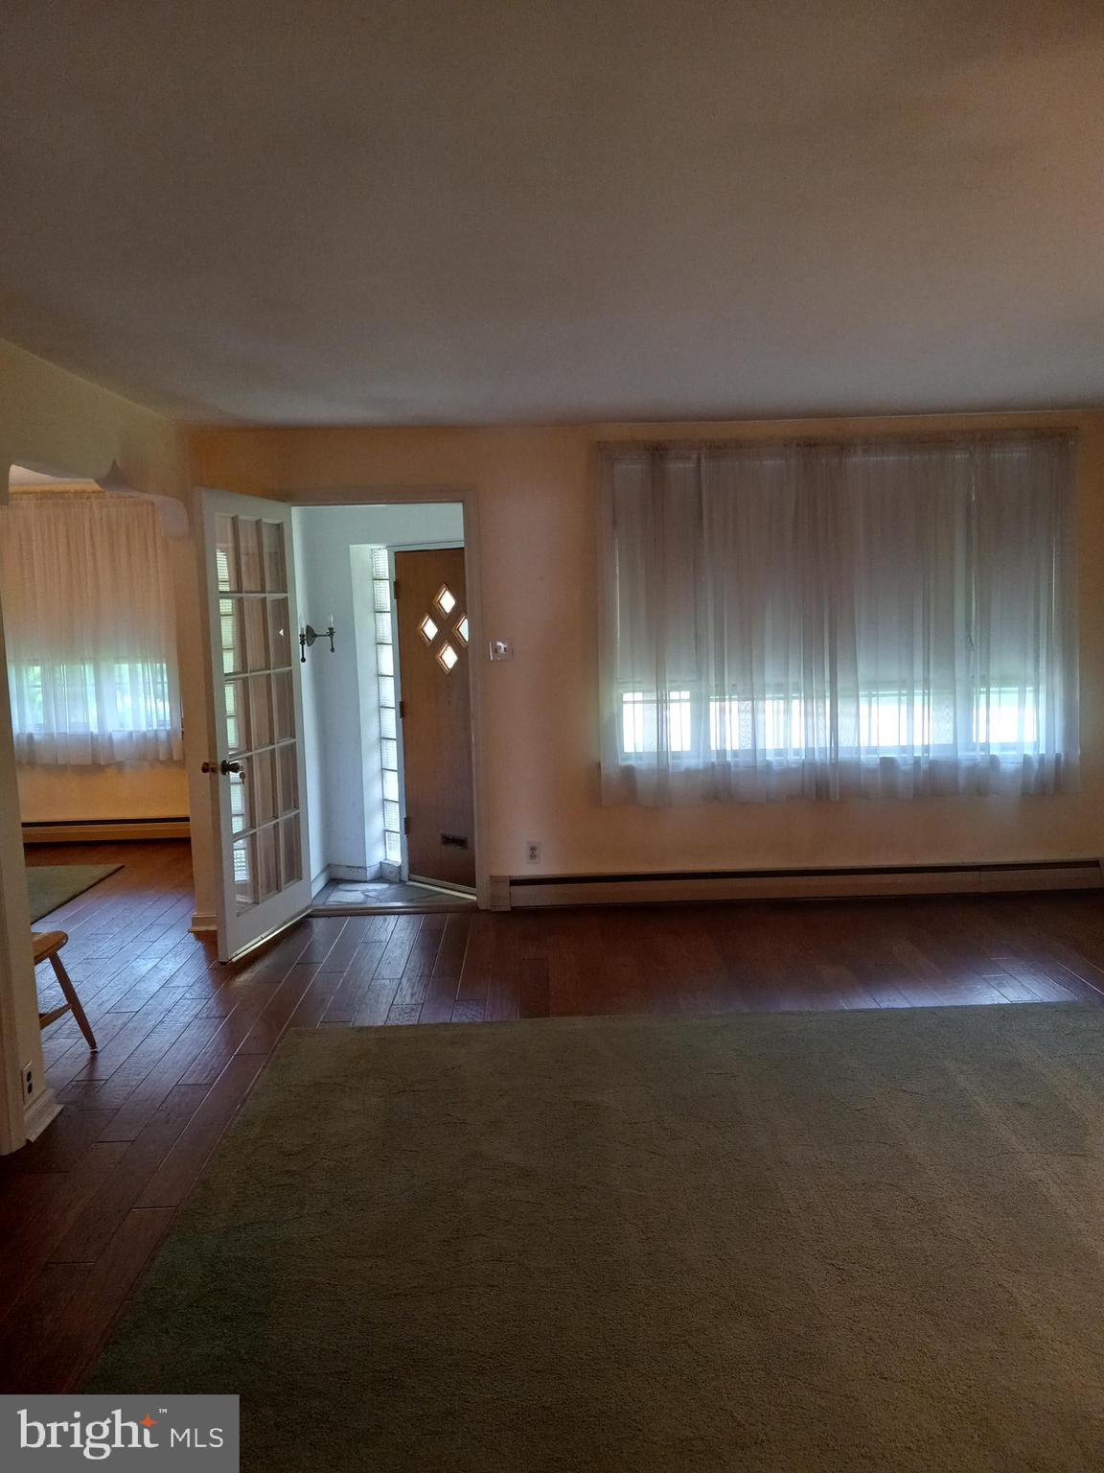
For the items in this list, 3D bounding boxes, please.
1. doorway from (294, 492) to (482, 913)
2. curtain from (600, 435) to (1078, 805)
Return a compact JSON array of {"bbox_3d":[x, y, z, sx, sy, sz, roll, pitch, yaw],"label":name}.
[{"bbox_3d":[-0.848,-0.123,5.865,0.870,2.060,0.150,-2,7,-1],"label":"doorway"},{"bbox_3d":[1.442,-0.576,5.744,2.400,1.810,0.120,-2,7,-1],"label":"curtain"}]

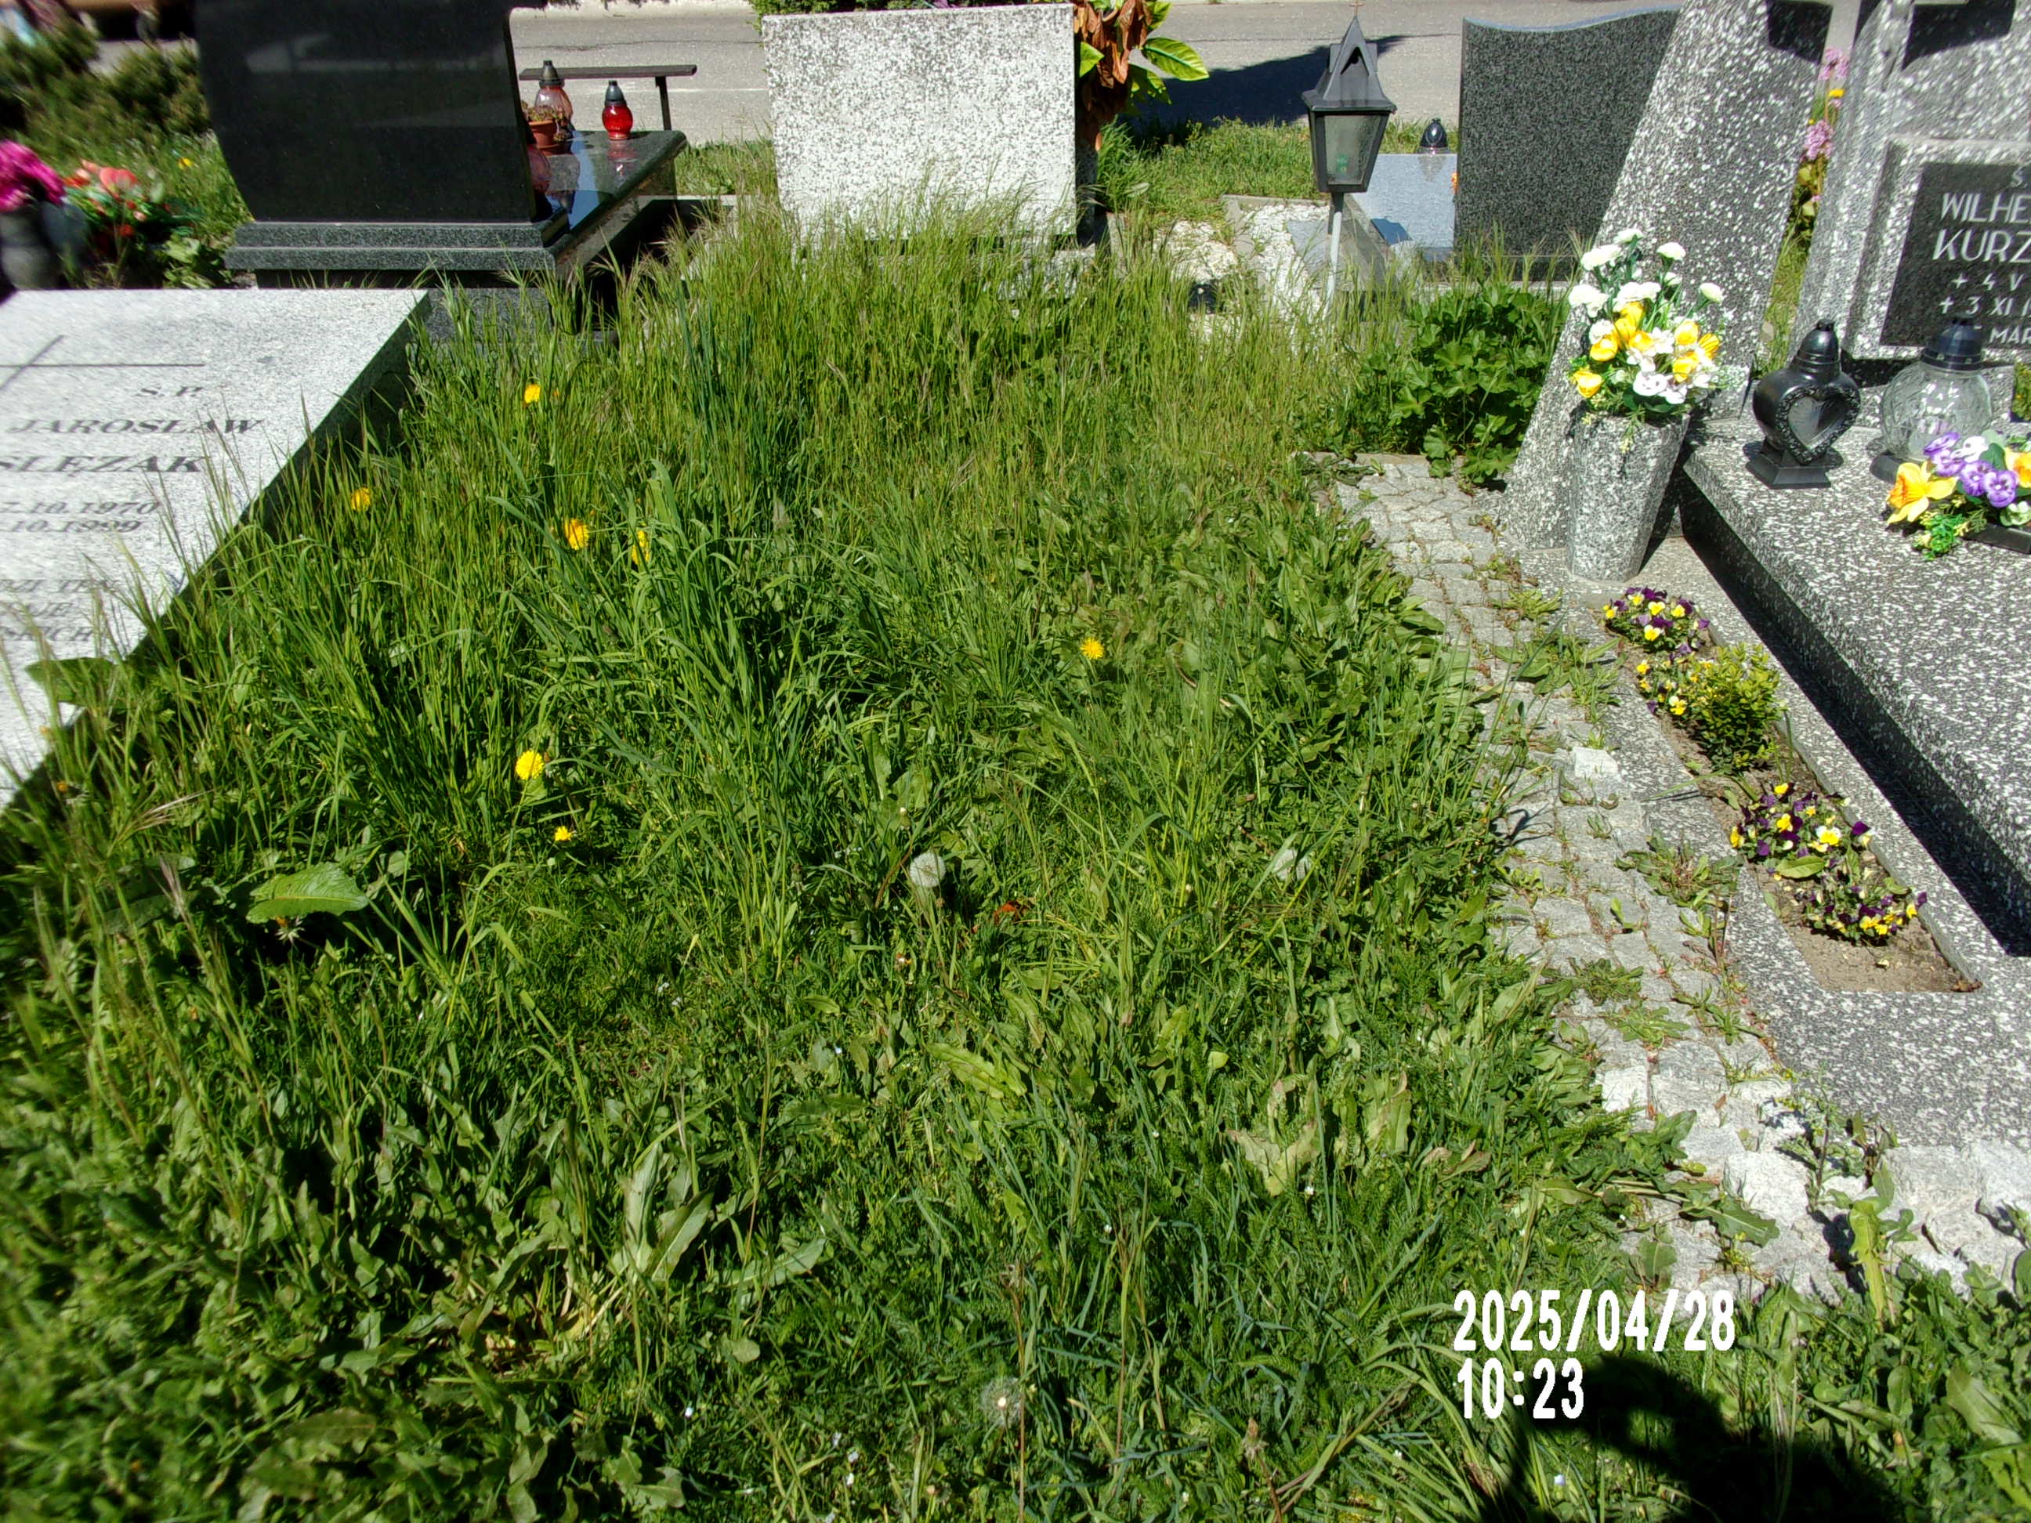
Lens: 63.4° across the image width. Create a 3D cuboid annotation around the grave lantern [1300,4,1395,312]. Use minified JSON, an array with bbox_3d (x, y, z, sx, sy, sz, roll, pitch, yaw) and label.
[{"bbox_3d":[0.873,-1.561,4.418,0.215,0.830,0.215,0,33,0],"label":"grave lantern"}]

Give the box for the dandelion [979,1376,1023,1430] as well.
[{"bbox_3d":[-0.014,0.630,1.613,0.041,0.045,0.041,0,32,0],"label":"dandelion"}]

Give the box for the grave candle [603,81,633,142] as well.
[{"bbox_3d":[-1.484,-2.422,6.095,0.108,0.200,0.108,0,32,0],"label":"grave candle"}]

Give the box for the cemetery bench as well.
[{"bbox_3d":[-1.647,-2.608,6.729,0.700,0.415,0.200,-3,32,-5],"label":"cemetery bench"}]

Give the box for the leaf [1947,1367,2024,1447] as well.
[{"bbox_3d":[0.971,0.646,1.644,0.100,0.020,0.040,32,62,28],"label":"leaf"}]

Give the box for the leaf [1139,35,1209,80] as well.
[{"bbox_3d":[0.516,-2.290,5.340,0.240,0.125,0.045,30,-6,0],"label":"leaf"}]

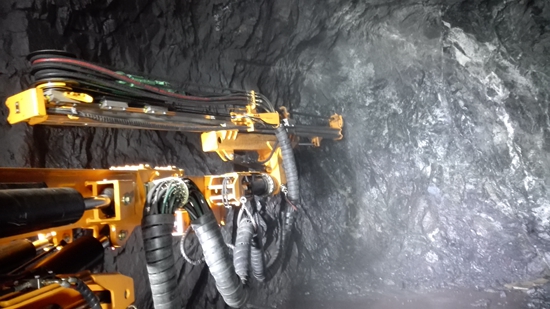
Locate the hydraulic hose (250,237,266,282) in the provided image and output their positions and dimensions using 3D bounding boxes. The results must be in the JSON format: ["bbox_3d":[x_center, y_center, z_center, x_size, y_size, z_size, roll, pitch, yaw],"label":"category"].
[{"bbox_3d":[-0.194,1.235,4.800,0.140,0.540,0.150,-5,0,0],"label":"hydraulic hose"}]

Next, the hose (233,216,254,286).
[{"bbox_3d":[-0.347,1.058,4.500,0.170,0.730,0.180,5,0,0],"label":"hose"}]

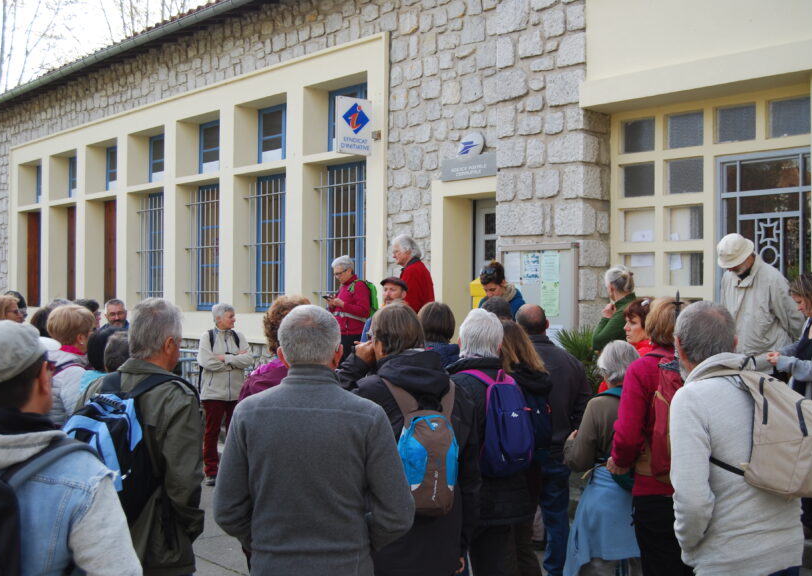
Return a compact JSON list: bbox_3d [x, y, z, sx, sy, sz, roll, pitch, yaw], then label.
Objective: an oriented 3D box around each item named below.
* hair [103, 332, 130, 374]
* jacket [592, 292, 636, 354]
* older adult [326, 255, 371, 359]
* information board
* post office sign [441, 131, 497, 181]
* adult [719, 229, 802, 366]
[{"bbox_3d":[-1.220,0.282,4.700,0.180,0.210,0.210,0,-1,37],"label":"hair"},{"bbox_3d":[1.552,0.363,7.900,0.420,0.620,0.480,0,-1,37],"label":"jacket"},{"bbox_3d":[-0.499,0.506,9.588,0.420,1.600,0.450,1,-1,-38],"label":"older adult"},{"bbox_3d":[1.202,0.120,9.740,0.080,1.020,0.947,1,-1,-40],"label":"information board"},{"bbox_3d":[0.714,-1.484,12.100,0.080,0.539,0.907,1,-1,-40],"label":"post office sign"},{"bbox_3d":[2.444,0.452,7.487,0.420,1.670,0.550,1,-1,-44],"label":"adult"}]

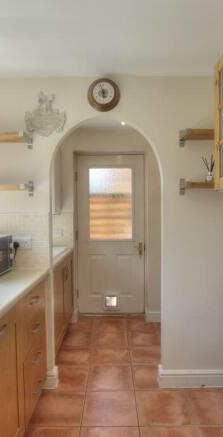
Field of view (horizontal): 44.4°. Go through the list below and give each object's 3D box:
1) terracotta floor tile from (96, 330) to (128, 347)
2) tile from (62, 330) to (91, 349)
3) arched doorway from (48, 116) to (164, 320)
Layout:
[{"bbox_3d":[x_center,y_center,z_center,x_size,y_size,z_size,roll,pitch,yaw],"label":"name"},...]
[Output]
[{"bbox_3d":[-0.003,1.261,2.863,0.345,0.010,0.338,0,1,0],"label":"terracotta floor tile"},{"bbox_3d":[-0.355,1.238,2.787,0.340,0.010,0.332,0,1,0],"label":"tile"},{"bbox_3d":[-0.044,0.259,2.095,0.837,2.023,0.131,0,1,0],"label":"arched doorway"}]

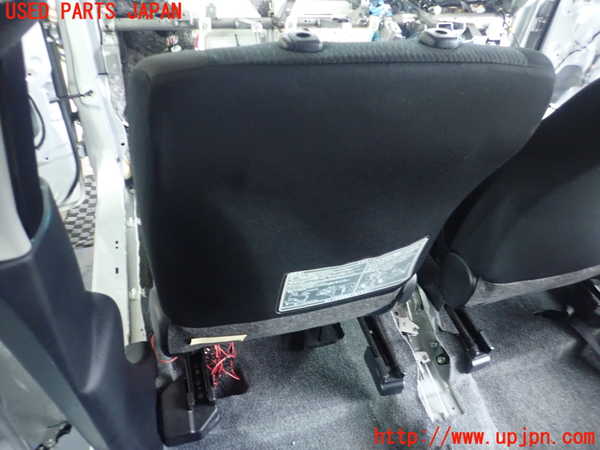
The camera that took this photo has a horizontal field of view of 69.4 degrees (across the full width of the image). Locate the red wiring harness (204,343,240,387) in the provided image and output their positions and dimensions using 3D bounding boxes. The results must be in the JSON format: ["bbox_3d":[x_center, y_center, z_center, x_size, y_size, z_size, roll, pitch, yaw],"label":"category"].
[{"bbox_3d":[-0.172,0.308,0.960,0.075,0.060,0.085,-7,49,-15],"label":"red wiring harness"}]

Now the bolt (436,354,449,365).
[{"bbox_3d":[0.335,0.317,1.020,0.023,0.014,0.023,-7,49,-15],"label":"bolt"}]

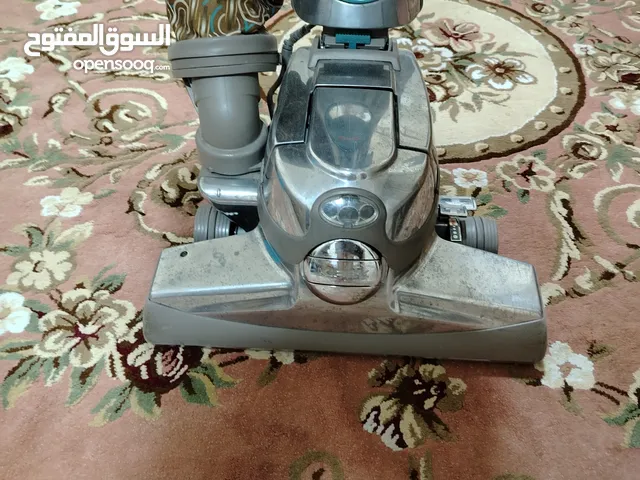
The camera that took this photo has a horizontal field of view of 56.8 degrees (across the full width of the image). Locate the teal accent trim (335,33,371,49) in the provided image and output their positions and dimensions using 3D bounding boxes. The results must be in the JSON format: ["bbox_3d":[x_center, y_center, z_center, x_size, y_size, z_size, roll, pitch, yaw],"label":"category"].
[{"bbox_3d":[0.032,-0.193,0.572,0.034,0.015,0.009,3,46,1],"label":"teal accent trim"}]

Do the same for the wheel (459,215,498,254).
[{"bbox_3d":[0.161,0.006,0.626,0.037,0.066,0.066,3,46,1],"label":"wheel"}]

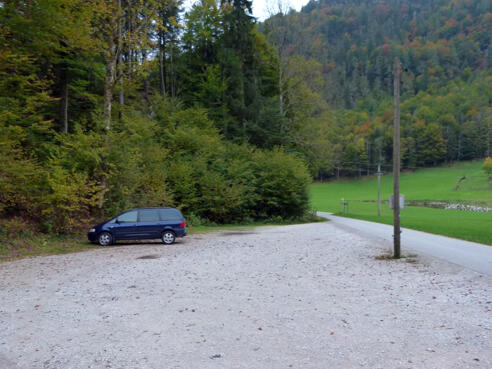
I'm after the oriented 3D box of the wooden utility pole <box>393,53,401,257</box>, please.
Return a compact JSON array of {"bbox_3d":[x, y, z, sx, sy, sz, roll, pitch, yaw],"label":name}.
[{"bbox_3d":[5.334,-0.972,12.522,0.220,7.100,0.220,0,-2,0],"label":"wooden utility pole"}]

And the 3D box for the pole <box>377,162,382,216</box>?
[{"bbox_3d":[16.782,0.701,44.615,0.260,6.620,0.260,0,-2,0],"label":"pole"}]

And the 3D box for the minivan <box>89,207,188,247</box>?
[{"bbox_3d":[-5.290,2.020,17.620,4.630,1.750,1.840,0,-2,-12],"label":"minivan"}]

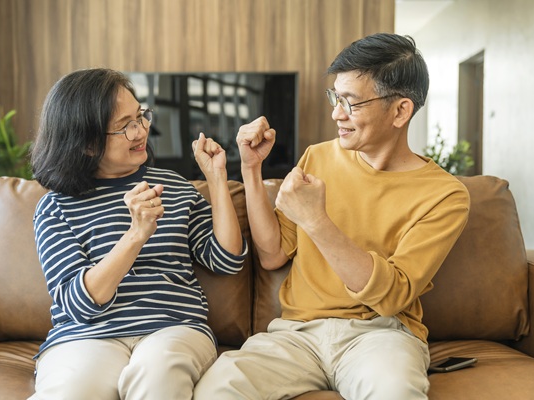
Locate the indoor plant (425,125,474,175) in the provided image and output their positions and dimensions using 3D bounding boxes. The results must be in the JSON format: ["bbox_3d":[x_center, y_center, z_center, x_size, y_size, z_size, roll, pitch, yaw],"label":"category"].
[{"bbox_3d":[1.232,-0.232,4.600,0.360,0.530,0.360,0,3,0],"label":"indoor plant"}]

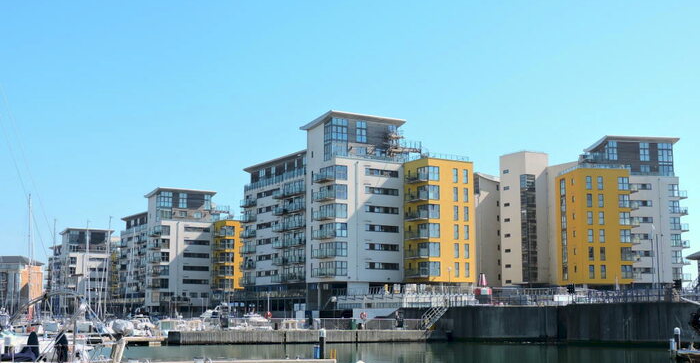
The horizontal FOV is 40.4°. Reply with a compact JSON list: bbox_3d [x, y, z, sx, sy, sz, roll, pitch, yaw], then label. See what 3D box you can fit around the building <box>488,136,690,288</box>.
[{"bbox_3d":[42.205,7.698,161.451,28.000,27.700,27.000,1,-8,-10],"label":"building"}]

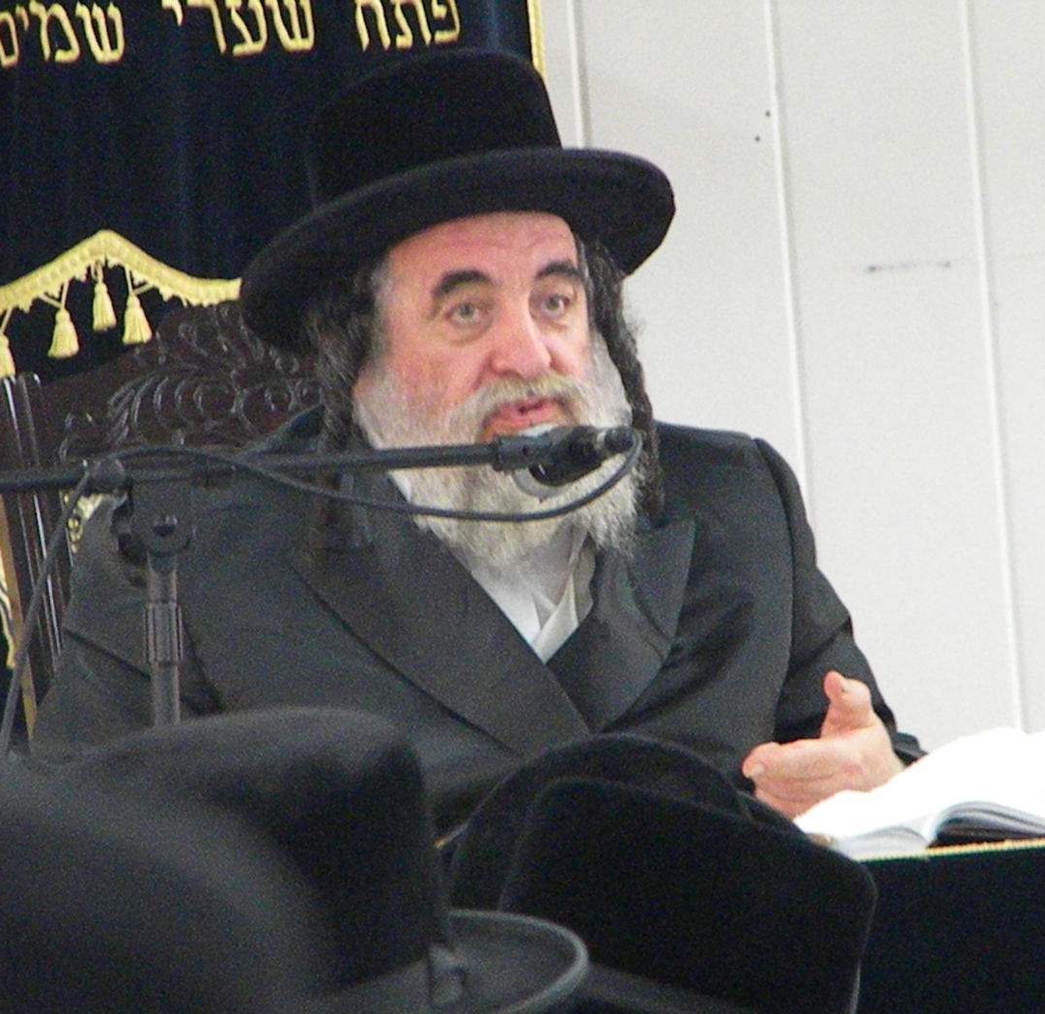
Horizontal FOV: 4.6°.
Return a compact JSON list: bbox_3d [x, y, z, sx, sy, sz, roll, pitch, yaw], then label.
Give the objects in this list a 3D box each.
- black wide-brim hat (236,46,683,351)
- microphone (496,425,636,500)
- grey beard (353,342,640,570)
[{"bbox_3d":[-0.059,-0.232,9.192,0.305,0.130,0.340,-3,-23,-23],"label":"black wide-brim hat"},{"bbox_3d":[0.031,-0.033,8.900,0.057,0.055,0.170,-4,-4,-20],"label":"microphone"},{"bbox_3d":[-0.019,-0.036,9.130,0.170,0.152,0.125,-5,-8,-23],"label":"grey beard"}]

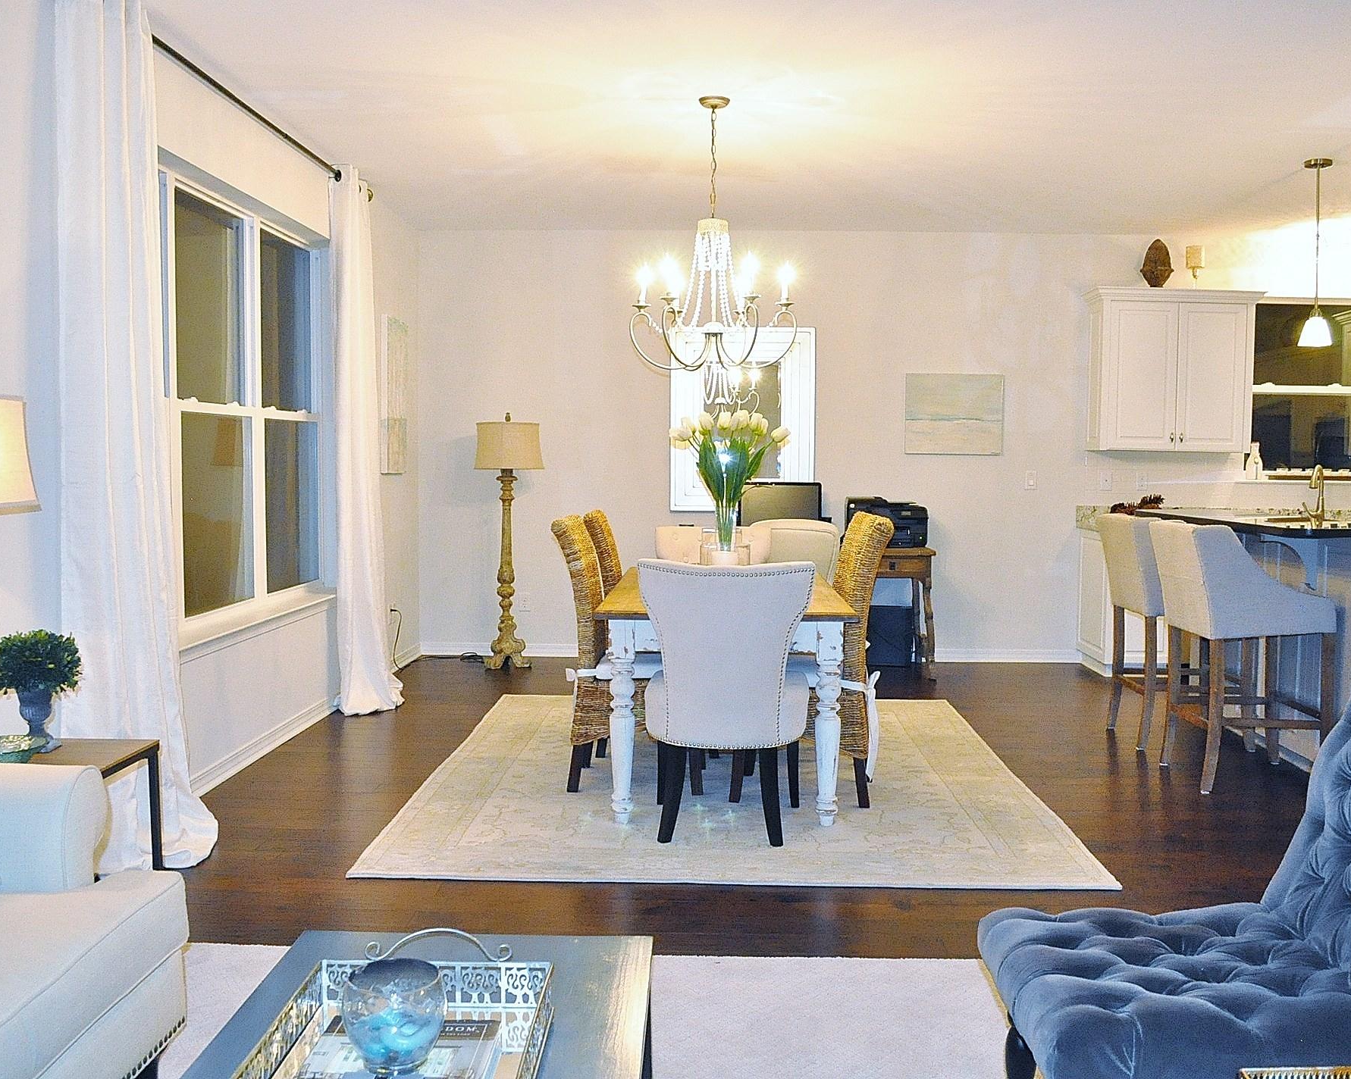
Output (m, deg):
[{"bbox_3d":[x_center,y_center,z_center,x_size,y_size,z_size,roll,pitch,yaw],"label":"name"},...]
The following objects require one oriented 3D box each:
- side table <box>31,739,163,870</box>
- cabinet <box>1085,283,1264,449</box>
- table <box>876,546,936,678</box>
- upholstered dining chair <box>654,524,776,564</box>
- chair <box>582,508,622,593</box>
[{"bbox_3d":[-1.583,0.811,2.898,0.510,0.575,0.490,1,4,2],"label":"side table"},{"bbox_3d":[3.061,-1.028,7.526,0.985,0.975,0.370,0,4,2],"label":"cabinet"},{"bbox_3d":[1.280,0.431,7.521,0.550,0.765,0.570,0,4,2],"label":"table"},{"bbox_3d":[0.187,0.423,6.067,0.590,0.975,0.620,0,4,2],"label":"upholstered dining chair"},{"bbox_3d":[-0.094,0.411,5.483,0.610,1.070,0.460,0,4,2],"label":"chair"}]

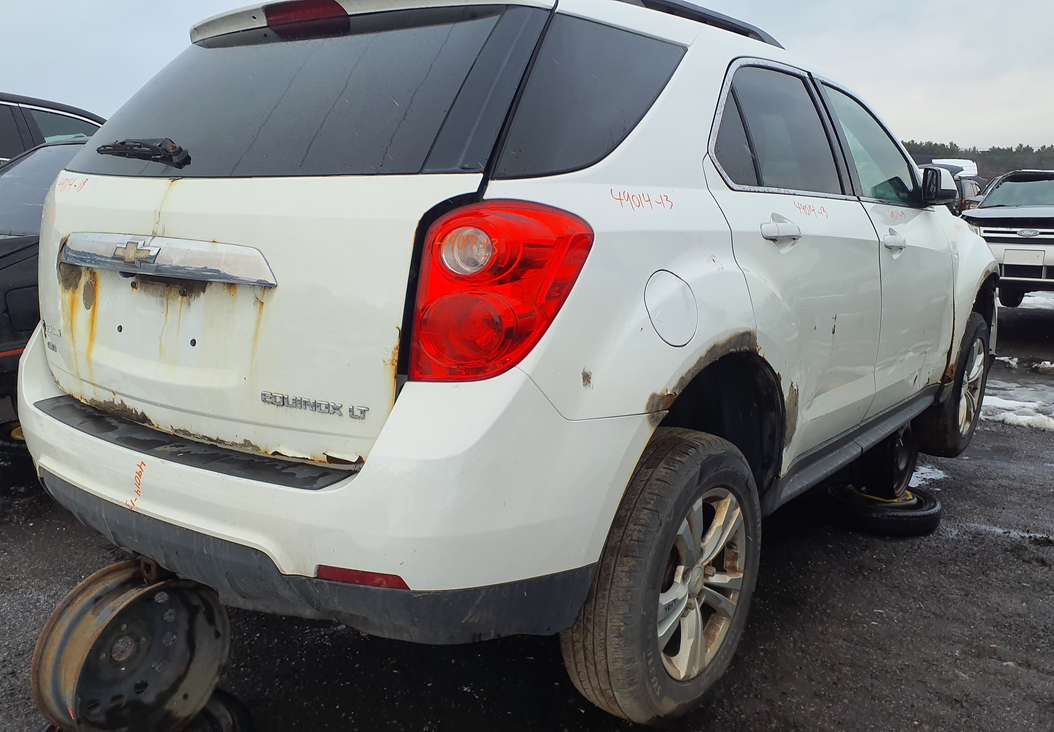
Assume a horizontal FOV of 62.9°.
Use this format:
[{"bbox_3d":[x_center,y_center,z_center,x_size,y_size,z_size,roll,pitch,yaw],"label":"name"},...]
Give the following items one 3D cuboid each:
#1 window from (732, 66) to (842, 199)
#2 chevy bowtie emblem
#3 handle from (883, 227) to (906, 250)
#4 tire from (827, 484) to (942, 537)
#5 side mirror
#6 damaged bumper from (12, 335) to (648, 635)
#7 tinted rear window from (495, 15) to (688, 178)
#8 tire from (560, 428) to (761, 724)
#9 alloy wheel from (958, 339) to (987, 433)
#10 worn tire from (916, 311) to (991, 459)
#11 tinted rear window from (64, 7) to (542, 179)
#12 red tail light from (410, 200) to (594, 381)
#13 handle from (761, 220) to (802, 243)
[{"bbox_3d":[0.705,-0.648,2.358,0.050,0.378,0.600,-19,-4,40],"label":"window"},{"bbox_3d":[-0.820,-0.235,1.803,0.190,0.062,0.026,9,14,38],"label":"chevy bowtie emblem"},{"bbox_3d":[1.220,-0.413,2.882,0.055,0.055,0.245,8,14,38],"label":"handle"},{"bbox_3d":[1.716,0.696,4.150,0.530,0.120,0.530,8,14,38],"label":"tire"},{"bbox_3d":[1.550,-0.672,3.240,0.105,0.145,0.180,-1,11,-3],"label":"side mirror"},{"bbox_3d":[-0.644,0.169,2.083,1.810,0.510,0.690,8,14,38],"label":"damaged bumper"},{"bbox_3d":[0.169,-0.543,1.764,0.090,0.340,0.784,-13,-1,43],"label":"tinted rear window"},{"bbox_3d":[0.354,0.514,2.135,0.225,0.712,0.712,8,13,37],"label":"tire"},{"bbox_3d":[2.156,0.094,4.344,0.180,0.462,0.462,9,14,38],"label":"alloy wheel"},{"bbox_3d":[2.142,0.092,4.354,0.230,0.720,0.720,9,14,38],"label":"worn tire"},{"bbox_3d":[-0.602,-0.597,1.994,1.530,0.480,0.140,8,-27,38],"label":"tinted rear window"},{"bbox_3d":[-0.049,-0.136,1.537,0.190,0.330,0.370,9,14,38],"label":"red tail light"},{"bbox_3d":[0.644,-0.341,2.174,0.052,0.048,0.225,9,14,38],"label":"handle"}]

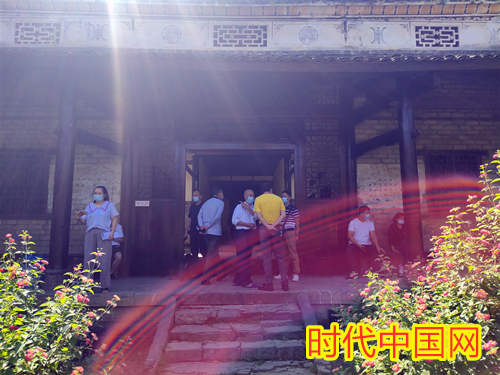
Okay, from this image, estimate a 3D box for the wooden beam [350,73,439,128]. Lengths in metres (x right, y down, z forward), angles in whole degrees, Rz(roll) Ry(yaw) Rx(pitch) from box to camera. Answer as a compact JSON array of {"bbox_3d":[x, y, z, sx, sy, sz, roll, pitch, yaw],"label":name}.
[{"bbox_3d":[2.510,-1.538,6.648,0.180,0.300,2.340,2,-7,-14],"label":"wooden beam"}]

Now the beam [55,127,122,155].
[{"bbox_3d":[-2.896,-0.851,6.671,0.150,0.240,1.802,-2,-7,13],"label":"beam"}]

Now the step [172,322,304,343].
[{"bbox_3d":[-0.170,1.941,4.802,1.750,0.150,0.340,0,-7,0],"label":"step"}]

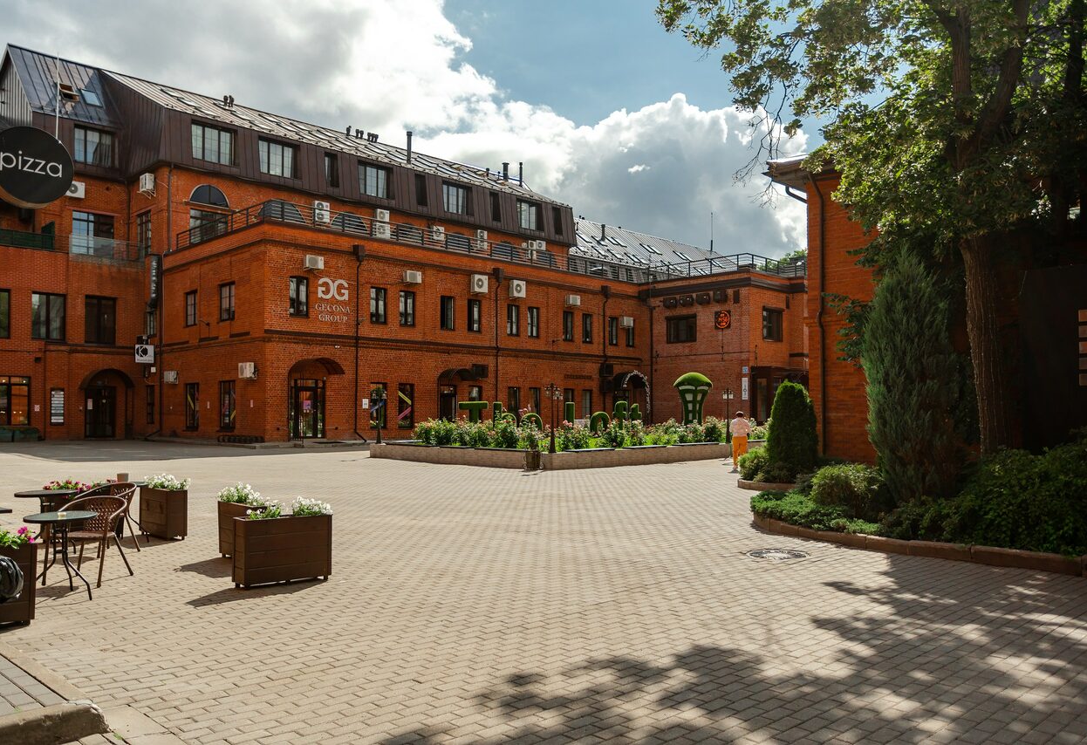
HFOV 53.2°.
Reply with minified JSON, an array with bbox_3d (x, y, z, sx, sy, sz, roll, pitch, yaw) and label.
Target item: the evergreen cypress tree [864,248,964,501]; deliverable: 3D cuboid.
[{"bbox_3d":[5.376,0.133,15.800,1.360,3.800,1.360,0,-2,0],"label":"evergreen cypress tree"}]

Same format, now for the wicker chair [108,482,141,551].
[{"bbox_3d":[-5.100,1.708,12.611,0.580,0.770,0.630,-1,-3,30],"label":"wicker chair"}]

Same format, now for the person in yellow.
[{"bbox_3d":[5.526,1.936,30.500,0.550,1.650,0.380,0,-2,6],"label":"person in yellow"}]

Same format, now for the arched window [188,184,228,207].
[{"bbox_3d":[-16.286,-8.578,52.853,0.200,1.120,2.250,-2,-3,39],"label":"arched window"}]

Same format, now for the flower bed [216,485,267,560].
[{"bbox_3d":[-3.210,1.679,11.912,0.380,0.770,0.970,2,-3,-38],"label":"flower bed"}]

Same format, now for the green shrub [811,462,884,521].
[{"bbox_3d":[4.058,1.585,14.451,0.930,0.760,0.880,-1,-2,16],"label":"green shrub"}]

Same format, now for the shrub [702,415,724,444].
[{"bbox_3d":[5.784,1.988,37.200,0.780,0.970,0.780,0,-2,0],"label":"shrub"}]

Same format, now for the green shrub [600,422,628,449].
[{"bbox_3d":[2.089,1.907,32.300,0.820,0.850,0.800,0,-2,0],"label":"green shrub"}]

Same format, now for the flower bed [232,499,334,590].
[{"bbox_3d":[-2.387,1.544,9.952,0.880,0.760,0.290,2,-3,-42],"label":"flower bed"}]

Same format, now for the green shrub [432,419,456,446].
[{"bbox_3d":[-3.146,1.927,34.500,0.850,0.900,0.850,0,-2,0],"label":"green shrub"}]

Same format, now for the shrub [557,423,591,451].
[{"bbox_3d":[0.866,1.846,31.253,1.000,0.820,0.950,0,-2,0],"label":"shrub"}]

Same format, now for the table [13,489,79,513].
[{"bbox_3d":[-5.769,1.742,12.590,0.630,0.700,0.630,0,-2,0],"label":"table"}]

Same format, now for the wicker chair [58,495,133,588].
[{"bbox_3d":[-4.400,1.623,10.513,0.580,0.770,0.650,0,-2,1],"label":"wicker chair"}]

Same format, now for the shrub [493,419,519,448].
[{"bbox_3d":[-1.100,1.850,32.200,0.780,0.920,0.780,0,-2,0],"label":"shrub"}]

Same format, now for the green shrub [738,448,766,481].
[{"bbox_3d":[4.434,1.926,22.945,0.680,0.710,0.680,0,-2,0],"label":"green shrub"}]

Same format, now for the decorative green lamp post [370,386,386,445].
[{"bbox_3d":[-5.471,1.431,35.972,0.580,1.950,0.550,0,-2,0],"label":"decorative green lamp post"}]

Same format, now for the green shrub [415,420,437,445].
[{"bbox_3d":[-3.836,1.982,35.500,0.750,0.900,0.750,0,-2,0],"label":"green shrub"}]

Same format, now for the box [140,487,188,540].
[{"bbox_3d":[-4.708,1.734,13.450,0.270,0.600,0.820,2,-3,-41],"label":"box"}]

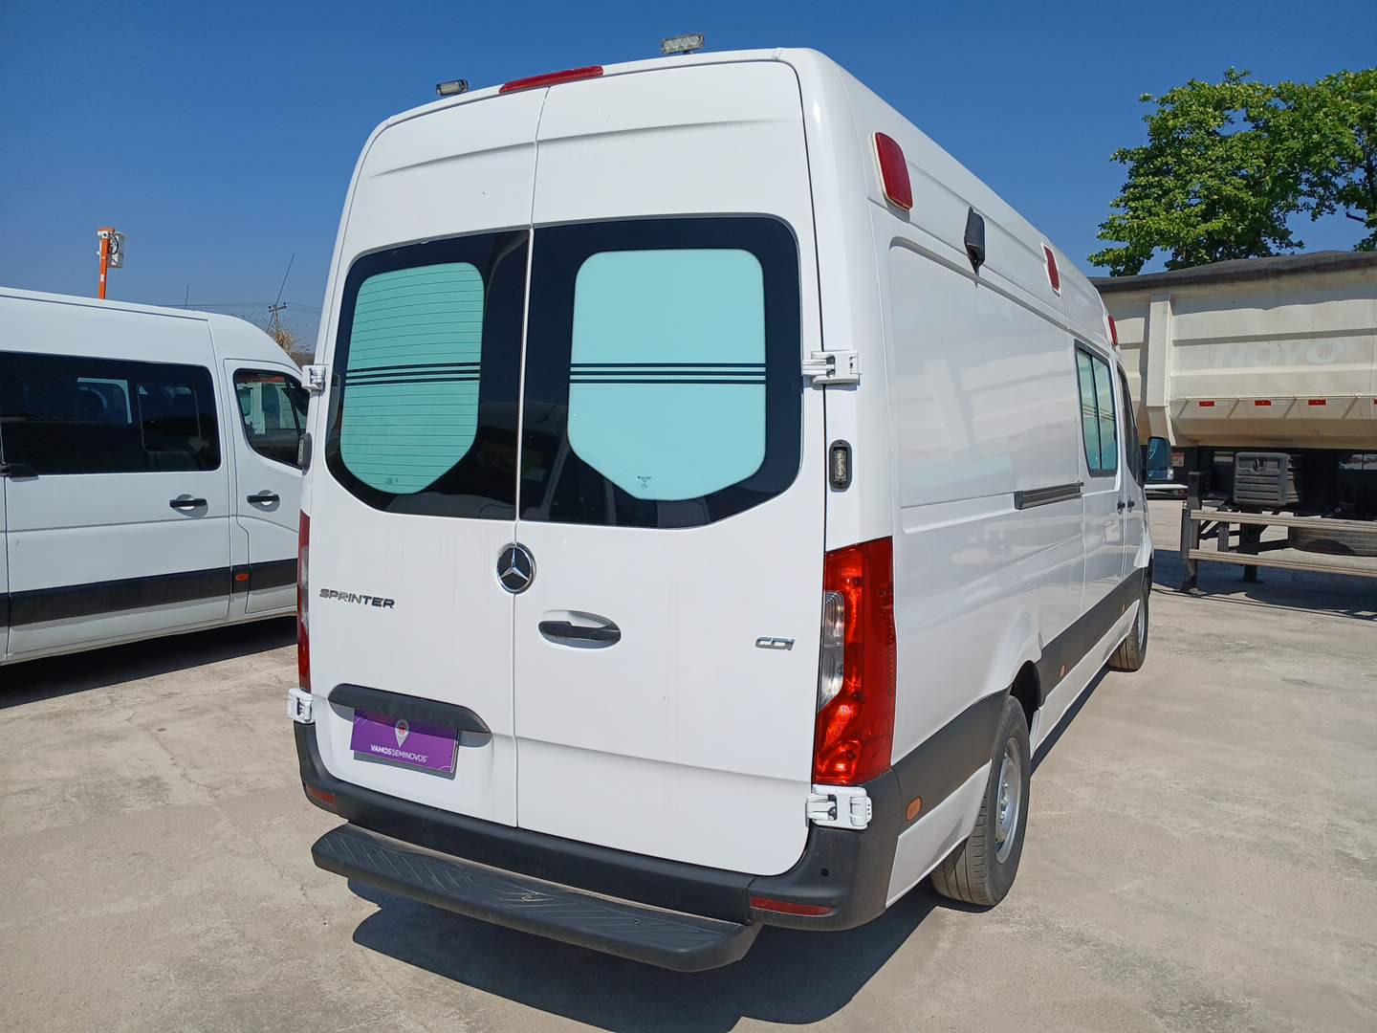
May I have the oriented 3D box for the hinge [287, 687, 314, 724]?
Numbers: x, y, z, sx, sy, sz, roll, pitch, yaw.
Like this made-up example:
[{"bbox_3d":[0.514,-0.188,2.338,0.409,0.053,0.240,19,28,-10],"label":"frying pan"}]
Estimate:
[{"bbox_3d":[-1.232,0.599,3.280,0.125,0.095,0.040,3,5,30],"label":"hinge"}]

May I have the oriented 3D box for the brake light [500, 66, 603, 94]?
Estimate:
[{"bbox_3d":[-0.357,-1.153,2.737,0.325,0.036,0.045,3,5,29],"label":"brake light"}]

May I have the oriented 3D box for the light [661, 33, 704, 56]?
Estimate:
[{"bbox_3d":[-0.016,-1.203,2.629,0.120,0.042,0.032,3,5,30],"label":"light"}]

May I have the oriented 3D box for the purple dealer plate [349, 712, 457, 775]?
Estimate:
[{"bbox_3d":[-0.825,0.647,2.986,0.402,0.126,0.012,3,-4,30],"label":"purple dealer plate"}]

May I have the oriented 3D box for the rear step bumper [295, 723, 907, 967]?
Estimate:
[{"bbox_3d":[-0.460,0.771,2.743,1.970,0.460,0.330,3,5,29],"label":"rear step bumper"}]

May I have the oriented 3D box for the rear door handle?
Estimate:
[{"bbox_3d":[-0.276,0.300,2.650,0.250,0.050,0.040,3,5,30],"label":"rear door handle"}]

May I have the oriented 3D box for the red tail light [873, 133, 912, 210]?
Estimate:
[{"bbox_3d":[0.480,-0.813,2.446,0.035,0.155,0.208,-12,-2,29],"label":"red tail light"}]

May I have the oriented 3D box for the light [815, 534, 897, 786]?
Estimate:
[{"bbox_3d":[0.390,0.331,2.370,0.160,0.575,0.140,3,5,29],"label":"light"}]

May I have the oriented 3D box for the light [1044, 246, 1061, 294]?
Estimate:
[{"bbox_3d":[1.514,-1.031,4.335,0.035,0.185,0.180,-10,-2,30],"label":"light"}]

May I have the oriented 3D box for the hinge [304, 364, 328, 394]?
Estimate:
[{"bbox_3d":[-1.159,-0.429,3.210,0.120,0.080,0.040,3,5,30],"label":"hinge"}]

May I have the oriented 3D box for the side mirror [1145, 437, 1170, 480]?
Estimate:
[{"bbox_3d":[3.109,-0.378,6.815,0.185,0.285,0.150,3,5,29],"label":"side mirror"}]

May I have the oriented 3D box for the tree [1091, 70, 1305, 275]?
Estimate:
[{"bbox_3d":[10.900,-4.500,22.000,4.700,9.200,4.700,3,5,30],"label":"tree"}]

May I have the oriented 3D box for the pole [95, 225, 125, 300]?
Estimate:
[{"bbox_3d":[-14.026,-3.745,25.238,0.720,6.545,0.600,-1,5,-29],"label":"pole"}]

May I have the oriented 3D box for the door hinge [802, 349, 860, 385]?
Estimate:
[{"bbox_3d":[0.324,-0.331,2.327,0.135,0.078,0.050,3,5,29],"label":"door hinge"}]

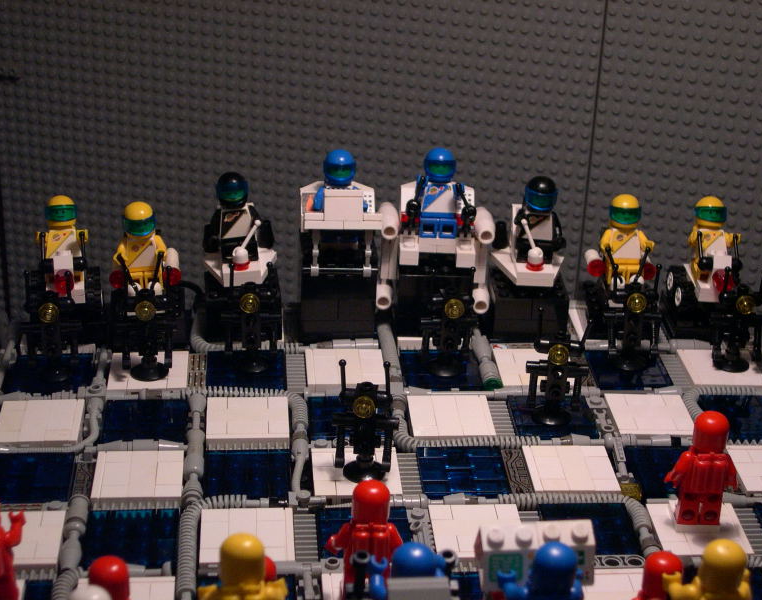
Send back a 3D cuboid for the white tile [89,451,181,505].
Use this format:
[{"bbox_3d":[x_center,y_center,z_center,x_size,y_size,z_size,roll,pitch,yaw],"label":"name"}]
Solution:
[{"bbox_3d":[-0.089,0.065,0.567,0.032,0.003,0.032,0,26,-5],"label":"white tile"}]

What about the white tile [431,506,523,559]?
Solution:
[{"bbox_3d":[0.033,0.082,0.540,0.032,0.003,0.032,0,26,-5],"label":"white tile"}]

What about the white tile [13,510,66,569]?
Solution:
[{"bbox_3d":[-0.127,0.084,0.535,0.032,0.004,0.032,0,27,-5],"label":"white tile"}]

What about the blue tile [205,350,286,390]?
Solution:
[{"bbox_3d":[-0.055,0.030,0.642,0.032,0.004,0.032,0,26,-5],"label":"blue tile"}]

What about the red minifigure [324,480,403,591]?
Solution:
[{"bbox_3d":[-0.005,0.077,0.501,0.025,0.043,0.016,0,27,-5],"label":"red minifigure"}]

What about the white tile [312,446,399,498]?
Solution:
[{"bbox_3d":[-0.009,0.066,0.581,0.032,0.004,0.032,0,27,-5],"label":"white tile"}]

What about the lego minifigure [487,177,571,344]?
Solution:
[{"bbox_3d":[0.064,-0.021,0.670,0.033,0.071,0.035,0,26,-5],"label":"lego minifigure"}]

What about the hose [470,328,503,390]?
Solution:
[{"bbox_3d":[0.044,0.024,0.658,0.009,0.009,0.049,0,26,-5],"label":"hose"}]

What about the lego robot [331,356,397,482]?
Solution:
[{"bbox_3d":[-0.005,0.043,0.563,0.025,0.045,0.020,2,26,1],"label":"lego robot"}]

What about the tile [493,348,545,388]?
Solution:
[{"bbox_3d":[0.066,0.030,0.658,0.032,0.004,0.032,0,27,-5],"label":"tile"}]

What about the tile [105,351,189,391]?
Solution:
[{"bbox_3d":[-0.095,0.030,0.638,0.032,0.003,0.032,0,26,-5],"label":"tile"}]

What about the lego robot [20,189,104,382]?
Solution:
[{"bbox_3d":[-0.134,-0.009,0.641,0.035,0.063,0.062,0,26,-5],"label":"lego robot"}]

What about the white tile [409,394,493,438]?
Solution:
[{"bbox_3d":[0.028,0.048,0.613,0.032,0.004,0.032,0,26,-5],"label":"white tile"}]

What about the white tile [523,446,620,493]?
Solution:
[{"bbox_3d":[0.071,0.065,0.580,0.032,0.003,0.032,0,26,-5],"label":"white tile"}]

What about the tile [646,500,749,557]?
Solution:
[{"bbox_3d":[0.112,0.082,0.546,0.032,0.003,0.032,0,26,-5],"label":"tile"}]

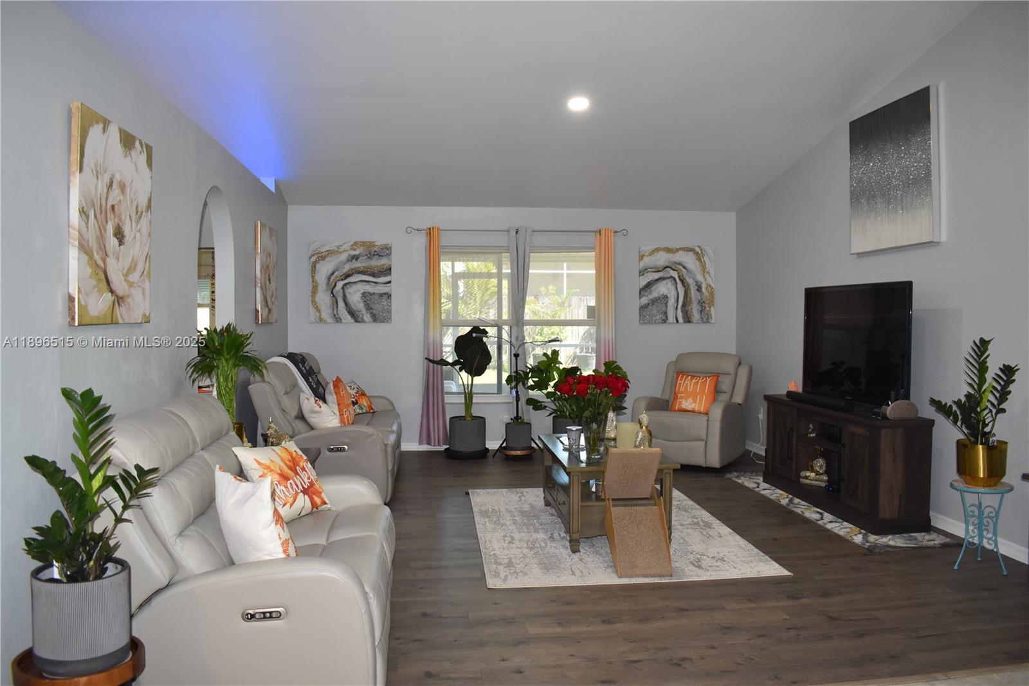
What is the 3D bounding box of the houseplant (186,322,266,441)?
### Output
[{"bbox_3d":[-1.595,0.241,4.266,0.429,0.712,0.407,0,2,-6],"label":"houseplant"}]

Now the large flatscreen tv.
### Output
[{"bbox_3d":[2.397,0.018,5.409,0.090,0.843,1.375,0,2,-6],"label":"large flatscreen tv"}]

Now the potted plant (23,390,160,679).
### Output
[{"bbox_3d":[-1.155,0.507,2.107,0.338,0.769,0.304,0,2,-6],"label":"potted plant"}]

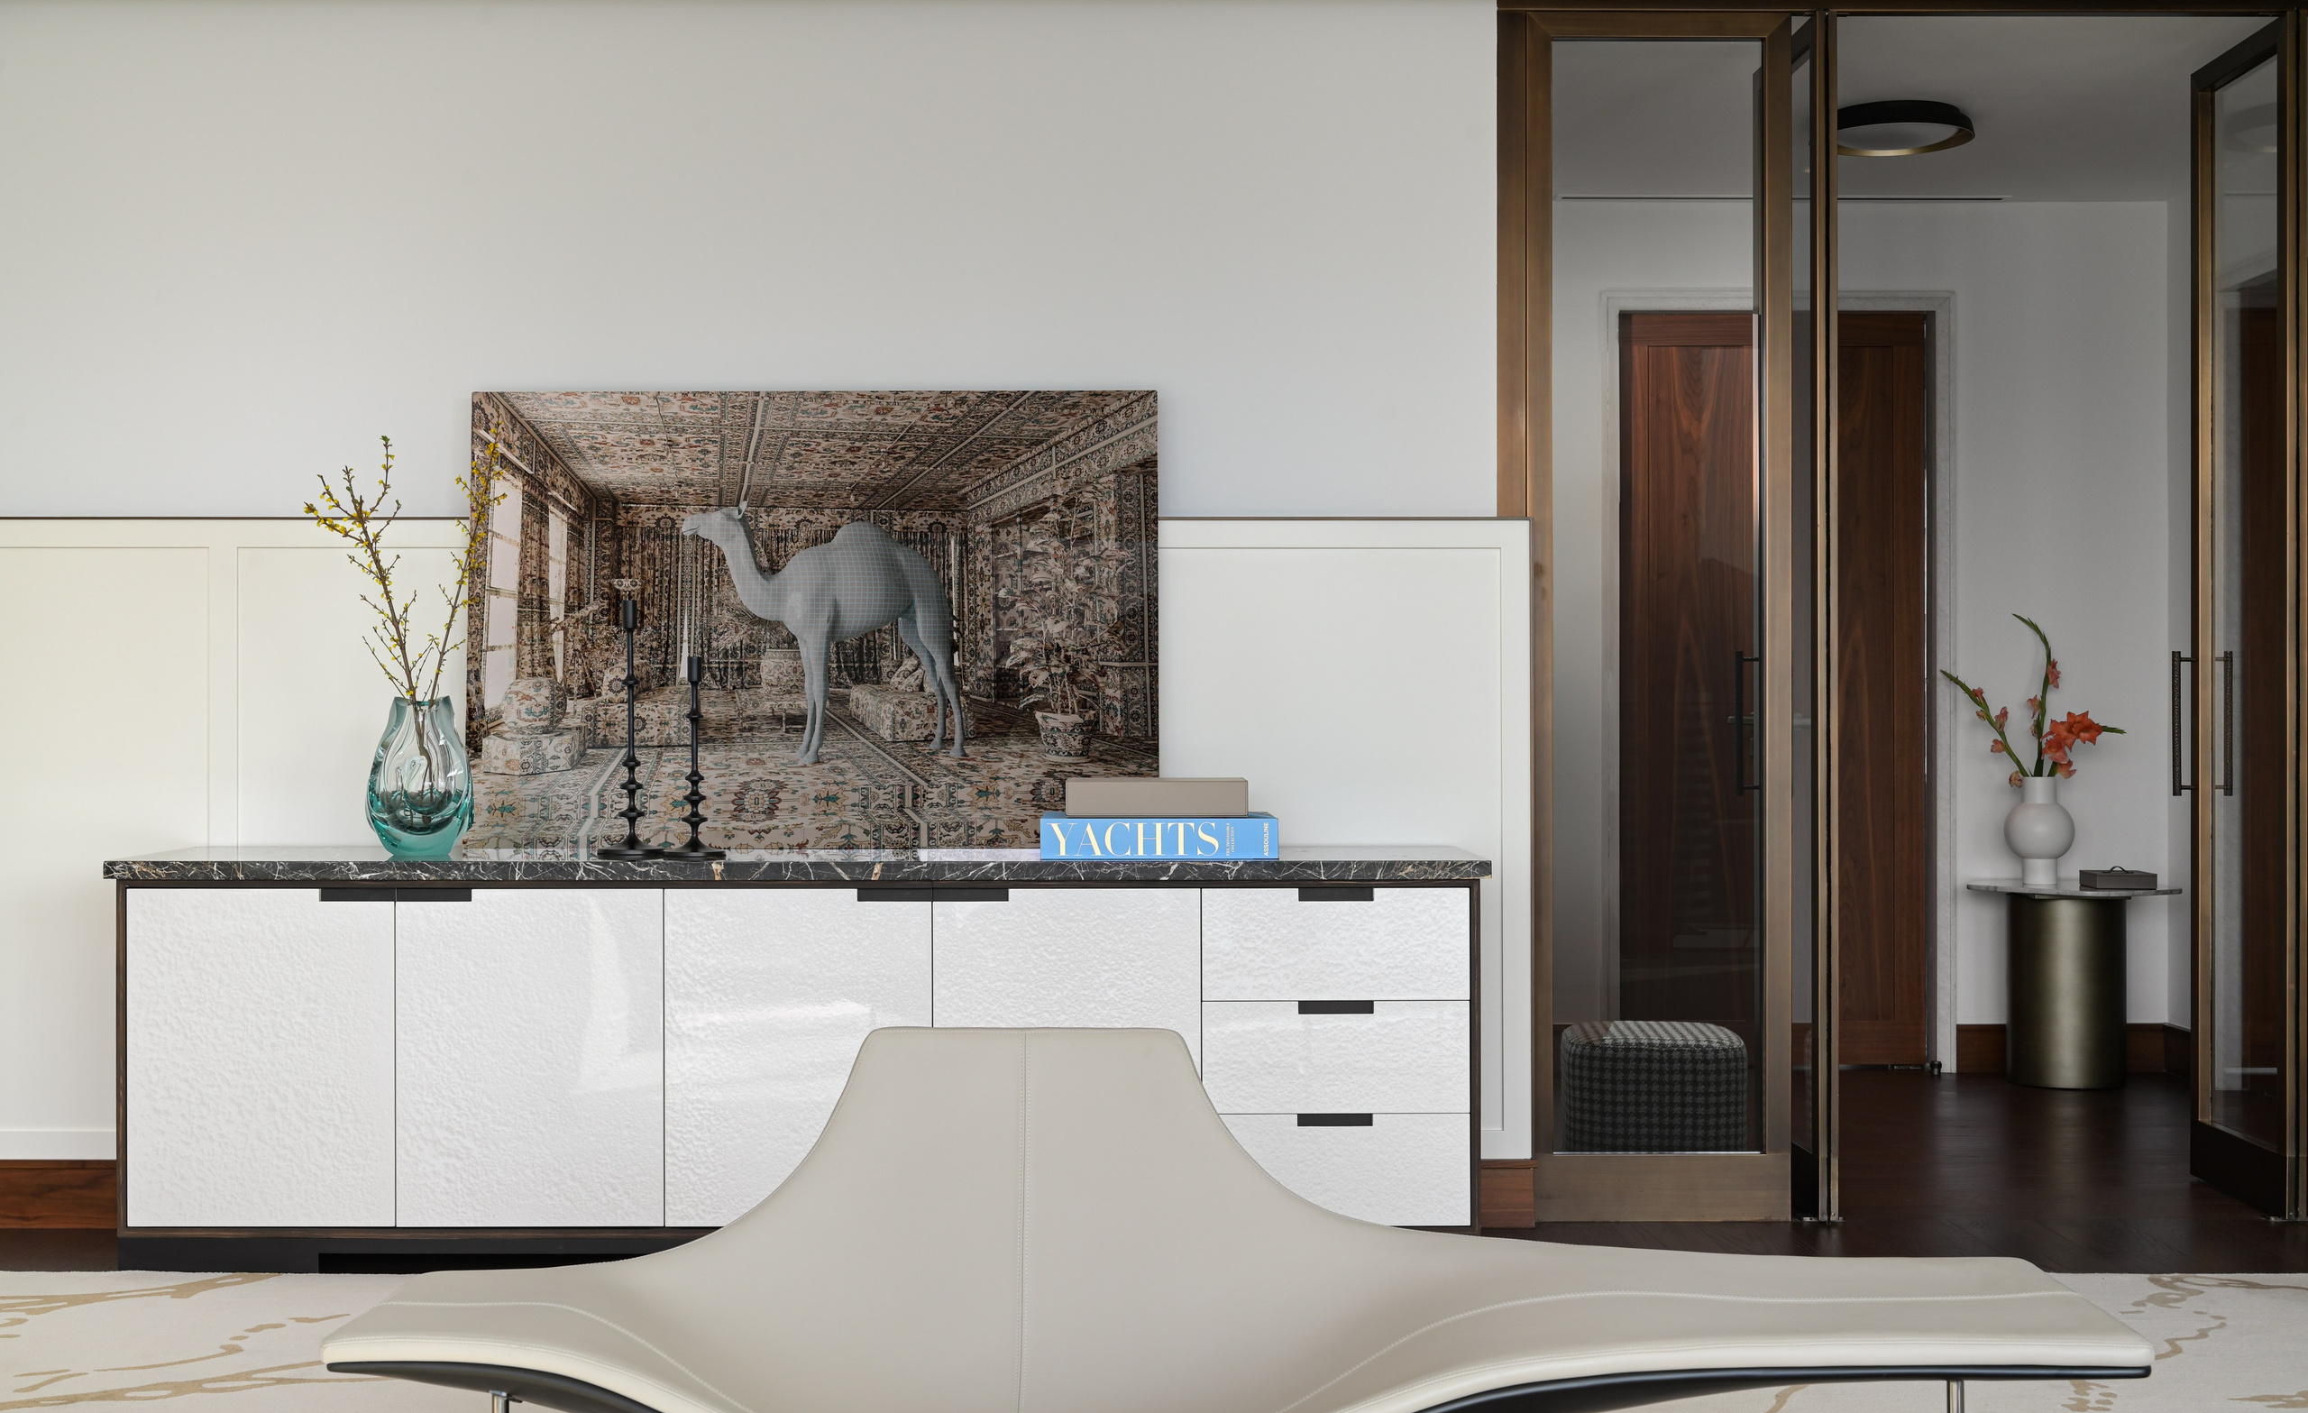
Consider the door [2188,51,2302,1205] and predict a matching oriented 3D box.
[{"bbox_3d":[2.282,-0.182,5.355,0.050,2.410,0.480,0,0,0],"label":"door"}]

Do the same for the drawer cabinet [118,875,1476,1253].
[{"bbox_3d":[-0.672,0.700,5.090,2.580,0.745,0.470,0,0,0],"label":"drawer cabinet"}]

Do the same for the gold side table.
[{"bbox_3d":[2.610,0.797,7.300,0.585,0.566,0.585,0,0,0],"label":"gold side table"}]

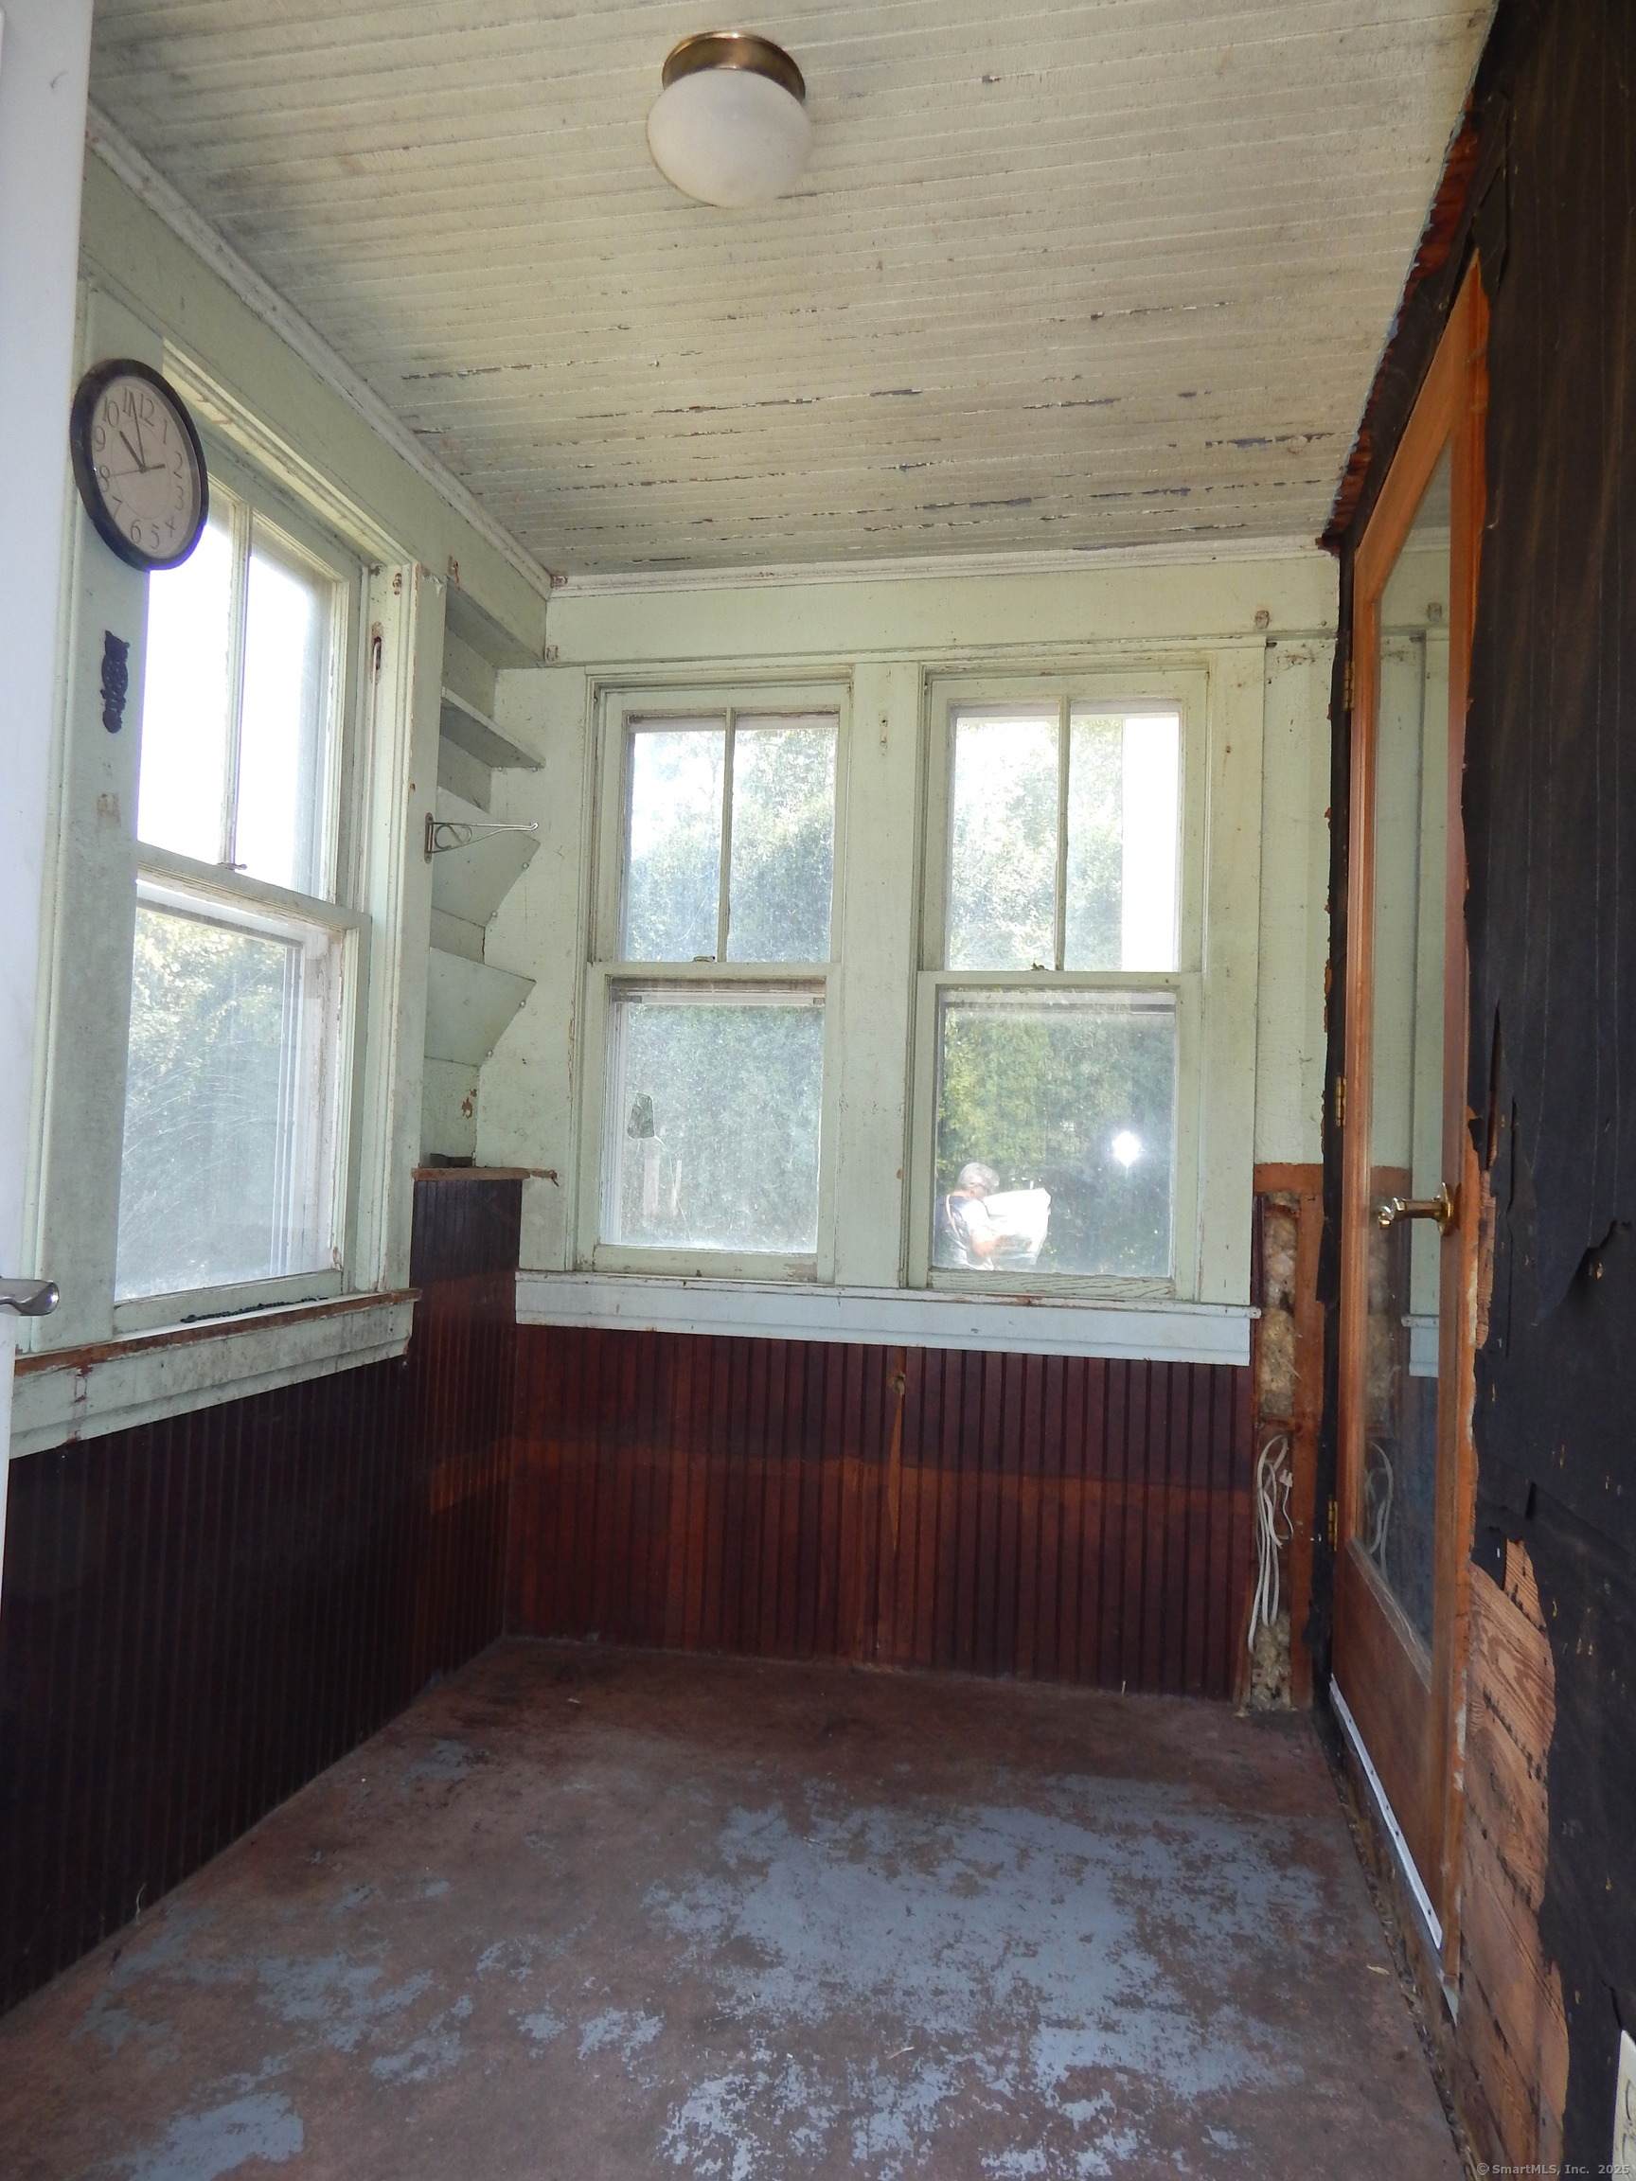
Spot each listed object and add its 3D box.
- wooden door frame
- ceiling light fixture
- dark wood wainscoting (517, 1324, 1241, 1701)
[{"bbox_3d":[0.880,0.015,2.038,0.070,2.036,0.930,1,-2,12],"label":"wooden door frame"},{"bbox_3d":[-0.099,-1.104,1.601,0.190,0.112,0.190,2,-2,0],"label":"ceiling light fixture"},{"bbox_3d":[0.088,0.854,2.856,1.518,0.658,0.030,1,-2,12],"label":"dark wood wainscoting"}]

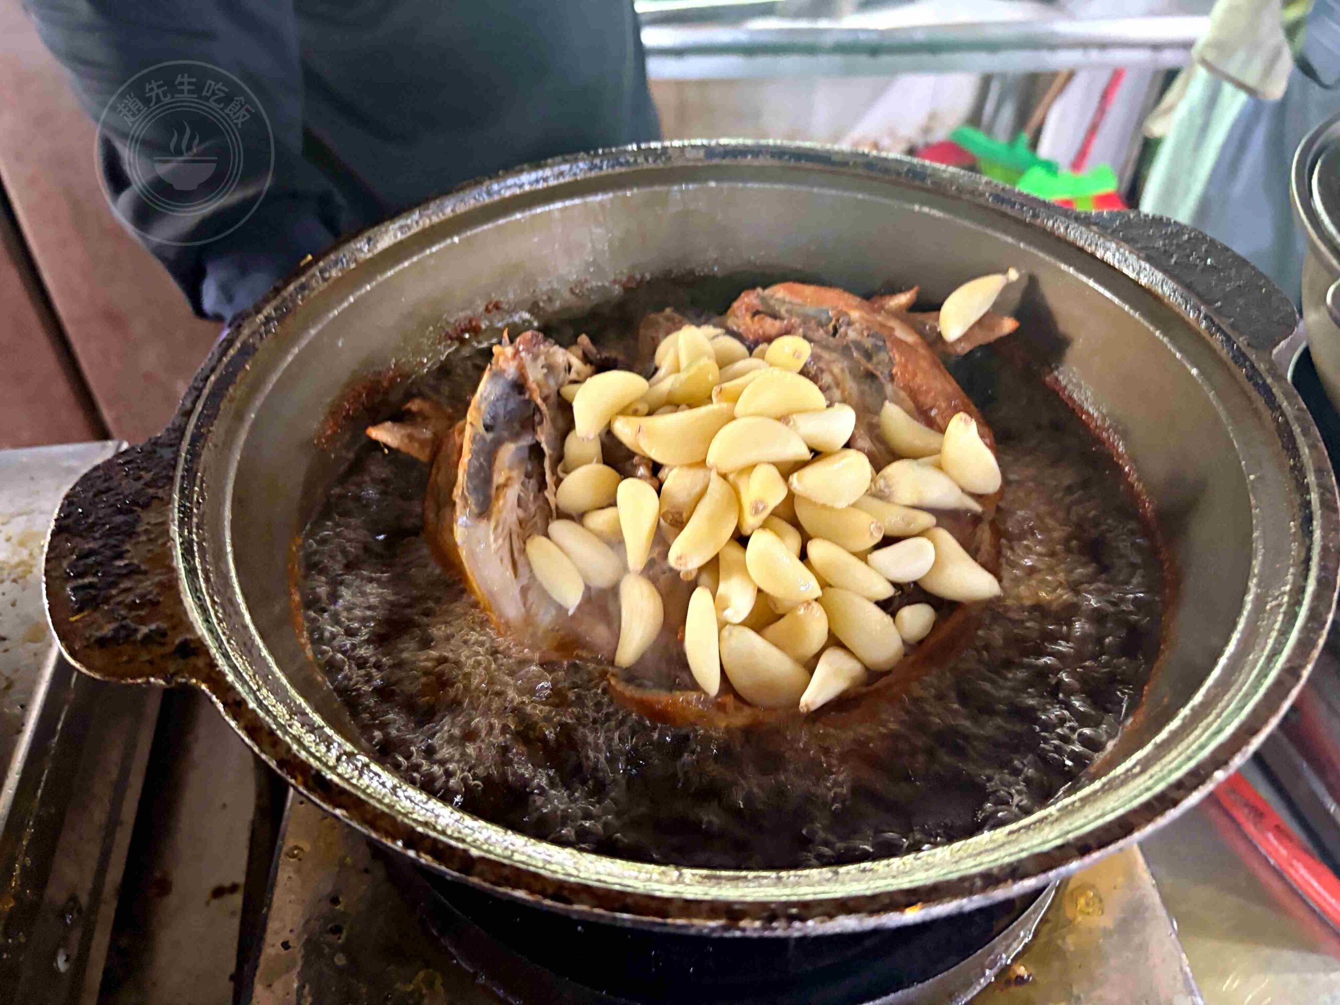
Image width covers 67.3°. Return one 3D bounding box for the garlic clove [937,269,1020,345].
[{"bbox_3d":[0.121,-0.077,0.393,0.040,0.015,0.015,-44,55,-7],"label":"garlic clove"}]

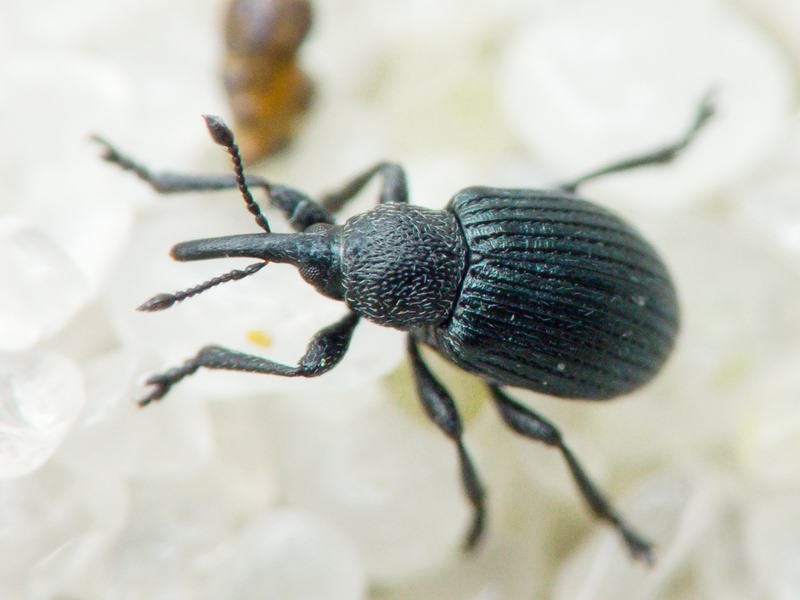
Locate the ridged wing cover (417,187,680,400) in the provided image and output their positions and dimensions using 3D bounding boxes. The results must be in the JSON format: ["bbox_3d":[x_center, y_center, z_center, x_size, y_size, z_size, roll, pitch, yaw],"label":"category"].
[{"bbox_3d":[0.001,0.000,0.031,0.002,0.001,0.001,16,77,-17],"label":"ridged wing cover"}]

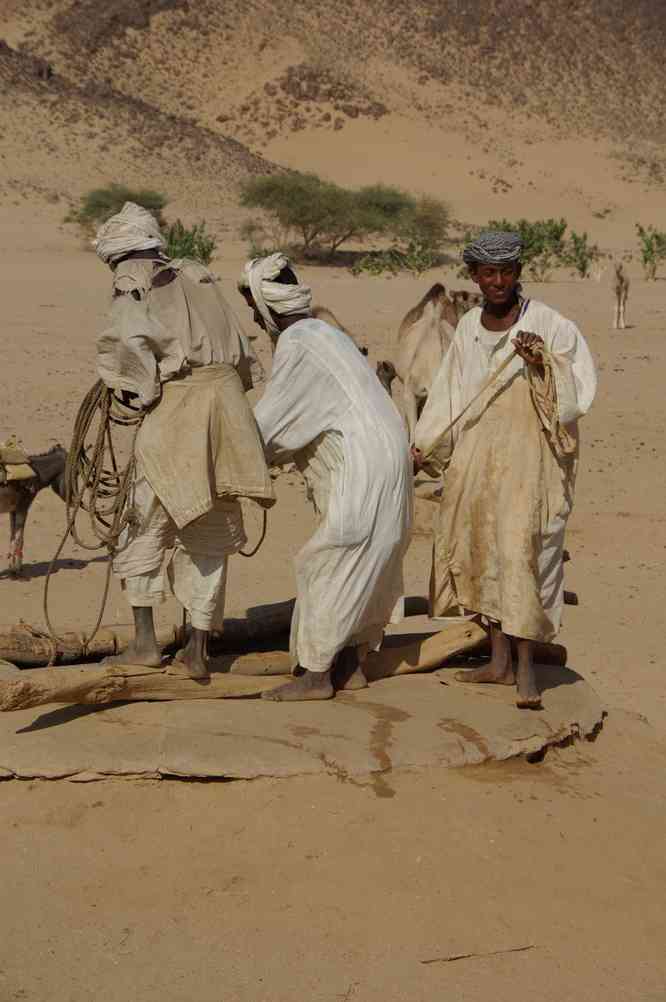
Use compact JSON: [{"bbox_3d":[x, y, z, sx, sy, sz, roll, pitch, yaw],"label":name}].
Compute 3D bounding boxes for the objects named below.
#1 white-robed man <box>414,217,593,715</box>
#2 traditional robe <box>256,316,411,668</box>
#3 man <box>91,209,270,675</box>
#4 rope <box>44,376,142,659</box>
[{"bbox_3d":[0.623,-0.127,9.750,0.600,1.700,0.460,1,5,13],"label":"white-robed man"},{"bbox_3d":[0.008,-0.040,9.800,0.500,1.260,0.500,1,5,12],"label":"traditional robe"},{"bbox_3d":[-0.541,-0.234,9.850,0.540,1.700,0.460,-3,5,-33],"label":"man"},{"bbox_3d":[-0.862,0.073,9.750,0.370,1.030,0.260,0,5,0],"label":"rope"}]

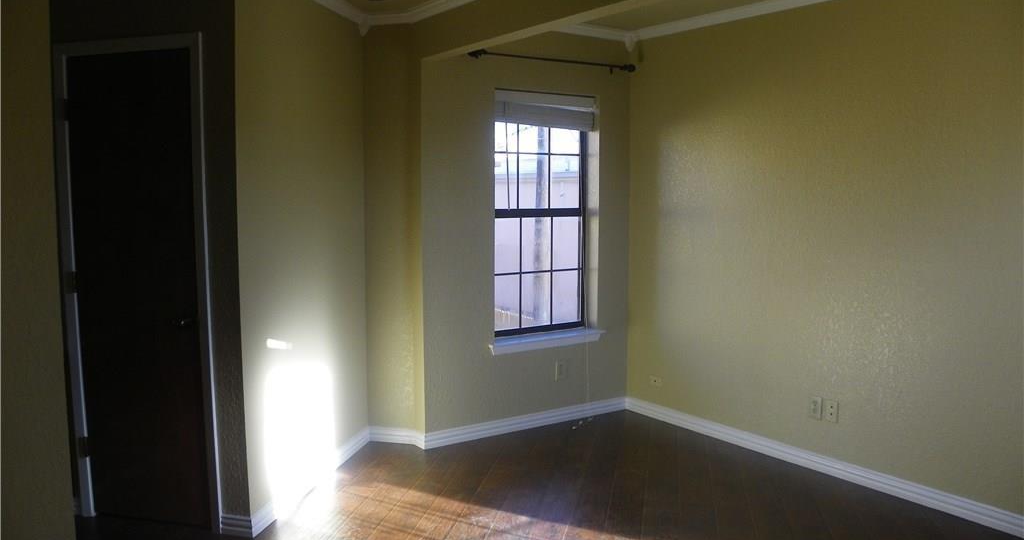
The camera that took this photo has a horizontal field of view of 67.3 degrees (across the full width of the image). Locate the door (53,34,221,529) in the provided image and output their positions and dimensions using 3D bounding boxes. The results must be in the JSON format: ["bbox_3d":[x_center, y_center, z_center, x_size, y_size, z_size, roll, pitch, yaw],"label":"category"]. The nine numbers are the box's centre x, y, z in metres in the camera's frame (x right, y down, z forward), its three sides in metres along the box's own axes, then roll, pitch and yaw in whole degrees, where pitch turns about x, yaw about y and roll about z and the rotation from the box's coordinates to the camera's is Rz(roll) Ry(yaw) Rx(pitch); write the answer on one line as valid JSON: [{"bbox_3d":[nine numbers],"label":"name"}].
[{"bbox_3d":[-1.582,0.076,3.299,0.719,2.065,0.080,1,5,13],"label":"door"}]

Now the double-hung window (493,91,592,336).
[{"bbox_3d":[0.176,-0.334,4.762,0.775,1.474,0.080,-3,6,-33],"label":"double-hung window"}]

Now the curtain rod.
[{"bbox_3d":[0.254,-1.230,4.553,1.224,0.065,0.115,-3,6,-33],"label":"curtain rod"}]

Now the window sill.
[{"bbox_3d":[0.199,0.444,4.784,0.883,0.080,0.130,-3,6,-33],"label":"window sill"}]

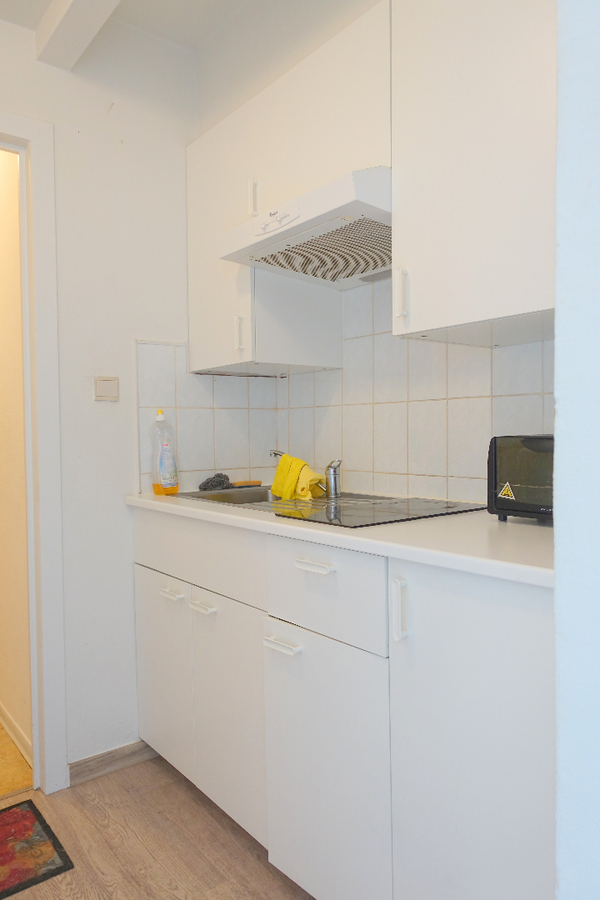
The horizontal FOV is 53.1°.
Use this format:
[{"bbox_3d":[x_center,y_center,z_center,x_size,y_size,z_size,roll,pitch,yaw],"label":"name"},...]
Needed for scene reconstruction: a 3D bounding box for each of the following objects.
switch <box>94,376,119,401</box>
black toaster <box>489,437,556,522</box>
[{"bbox_3d":[-0.633,-0.200,1.975,0.080,0.079,0.014,-2,2,-40],"label":"switch"},{"bbox_3d":[0.650,0.066,1.351,0.245,0.207,0.370,-2,2,-40],"label":"black toaster"}]

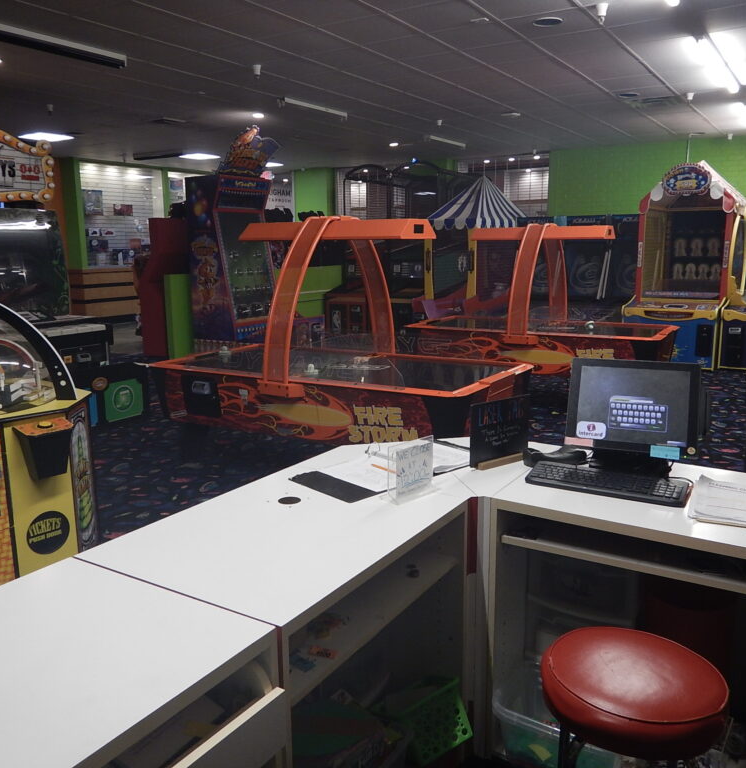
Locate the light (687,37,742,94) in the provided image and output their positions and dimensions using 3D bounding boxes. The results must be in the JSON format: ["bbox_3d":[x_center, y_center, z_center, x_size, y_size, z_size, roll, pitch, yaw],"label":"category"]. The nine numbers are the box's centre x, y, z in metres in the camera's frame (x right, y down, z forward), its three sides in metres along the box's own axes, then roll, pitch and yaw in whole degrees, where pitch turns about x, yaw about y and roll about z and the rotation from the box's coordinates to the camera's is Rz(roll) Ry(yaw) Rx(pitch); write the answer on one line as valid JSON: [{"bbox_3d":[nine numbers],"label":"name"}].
[{"bbox_3d":[3.190,-2.866,6.434,0.200,0.110,2.360,6,13,32],"label":"light"}]

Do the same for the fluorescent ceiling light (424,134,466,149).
[{"bbox_3d":[1.141,-3.721,10.992,0.130,0.100,1.260,6,13,32],"label":"fluorescent ceiling light"}]

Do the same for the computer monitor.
[{"bbox_3d":[0.792,0.101,2.160,0.380,0.355,0.240,3,11,19],"label":"computer monitor"}]

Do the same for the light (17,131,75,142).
[{"bbox_3d":[-4.893,-3.678,10.631,0.600,0.060,0.590,7,13,32],"label":"light"}]

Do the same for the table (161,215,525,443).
[{"bbox_3d":[-0.271,-0.271,5.114,2.520,1.830,1.320,6,13,31],"label":"table"}]

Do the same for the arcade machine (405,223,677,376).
[{"bbox_3d":[1.733,-0.744,7.418,2.520,1.840,1.320,6,13,31],"label":"arcade machine"}]

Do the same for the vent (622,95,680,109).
[{"bbox_3d":[3.292,-3.276,8.291,0.600,0.060,0.550,6,13,32],"label":"vent"}]

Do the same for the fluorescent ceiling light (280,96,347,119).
[{"bbox_3d":[-0.689,-3.209,8.325,0.110,0.100,1.210,7,13,32],"label":"fluorescent ceiling light"}]

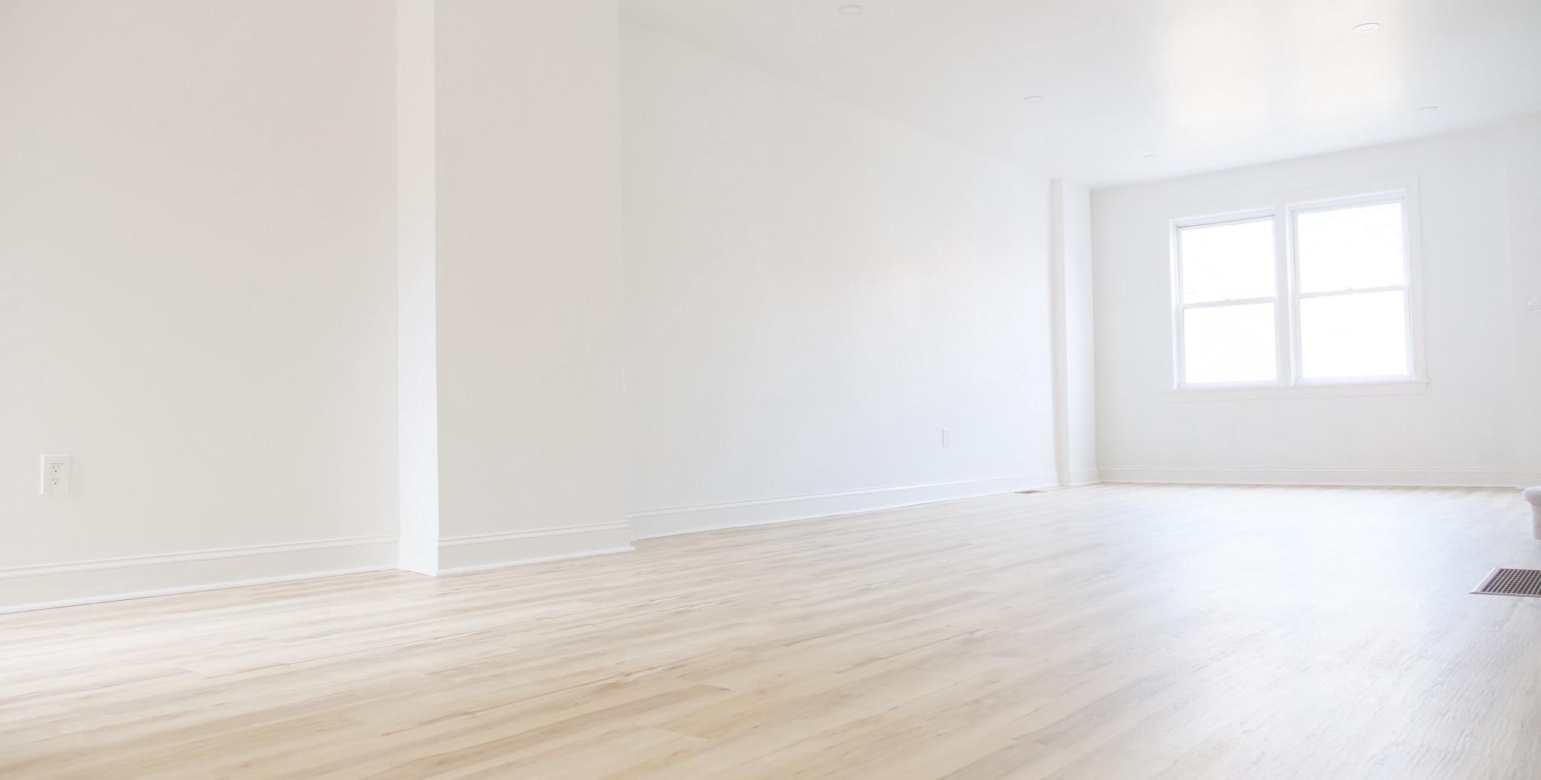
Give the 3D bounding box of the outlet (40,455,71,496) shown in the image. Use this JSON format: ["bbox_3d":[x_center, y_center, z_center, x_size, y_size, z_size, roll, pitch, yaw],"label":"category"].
[{"bbox_3d":[-2.246,0.266,3.360,0.009,0.128,0.081,-3,-2,40],"label":"outlet"}]

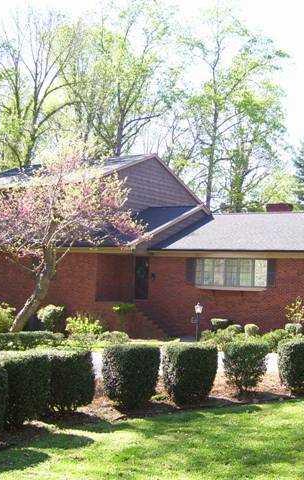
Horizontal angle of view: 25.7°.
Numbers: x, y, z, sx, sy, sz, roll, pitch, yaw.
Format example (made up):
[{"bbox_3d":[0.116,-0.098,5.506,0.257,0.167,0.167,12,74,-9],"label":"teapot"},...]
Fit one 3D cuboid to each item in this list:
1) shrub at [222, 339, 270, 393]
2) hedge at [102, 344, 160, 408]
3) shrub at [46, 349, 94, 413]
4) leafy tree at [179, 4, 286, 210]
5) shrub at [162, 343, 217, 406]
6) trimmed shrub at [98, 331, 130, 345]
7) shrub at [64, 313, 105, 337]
[{"bbox_3d":[1.518,2.060,10.807,0.707,0.818,0.707,2,-3,0],"label":"shrub"},{"bbox_3d":[-0.282,1.870,9.151,0.768,0.848,0.768,2,-3,0],"label":"hedge"},{"bbox_3d":[-1.422,2.316,11.200,0.900,0.930,0.850,0,-1,-15],"label":"shrub"},{"bbox_3d":[6.531,-6.636,54.000,8.400,23.300,8.000,0,-1,0],"label":"leafy tree"},{"bbox_3d":[0.549,1.921,9.494,0.747,0.858,0.747,2,-3,0],"label":"shrub"},{"bbox_3d":[-1.388,3.492,24.000,1.150,0.620,1.050,0,-1,0],"label":"trimmed shrub"},{"bbox_3d":[-2.971,3.670,29.300,1.700,1.200,1.600,2,-3,0],"label":"shrub"}]

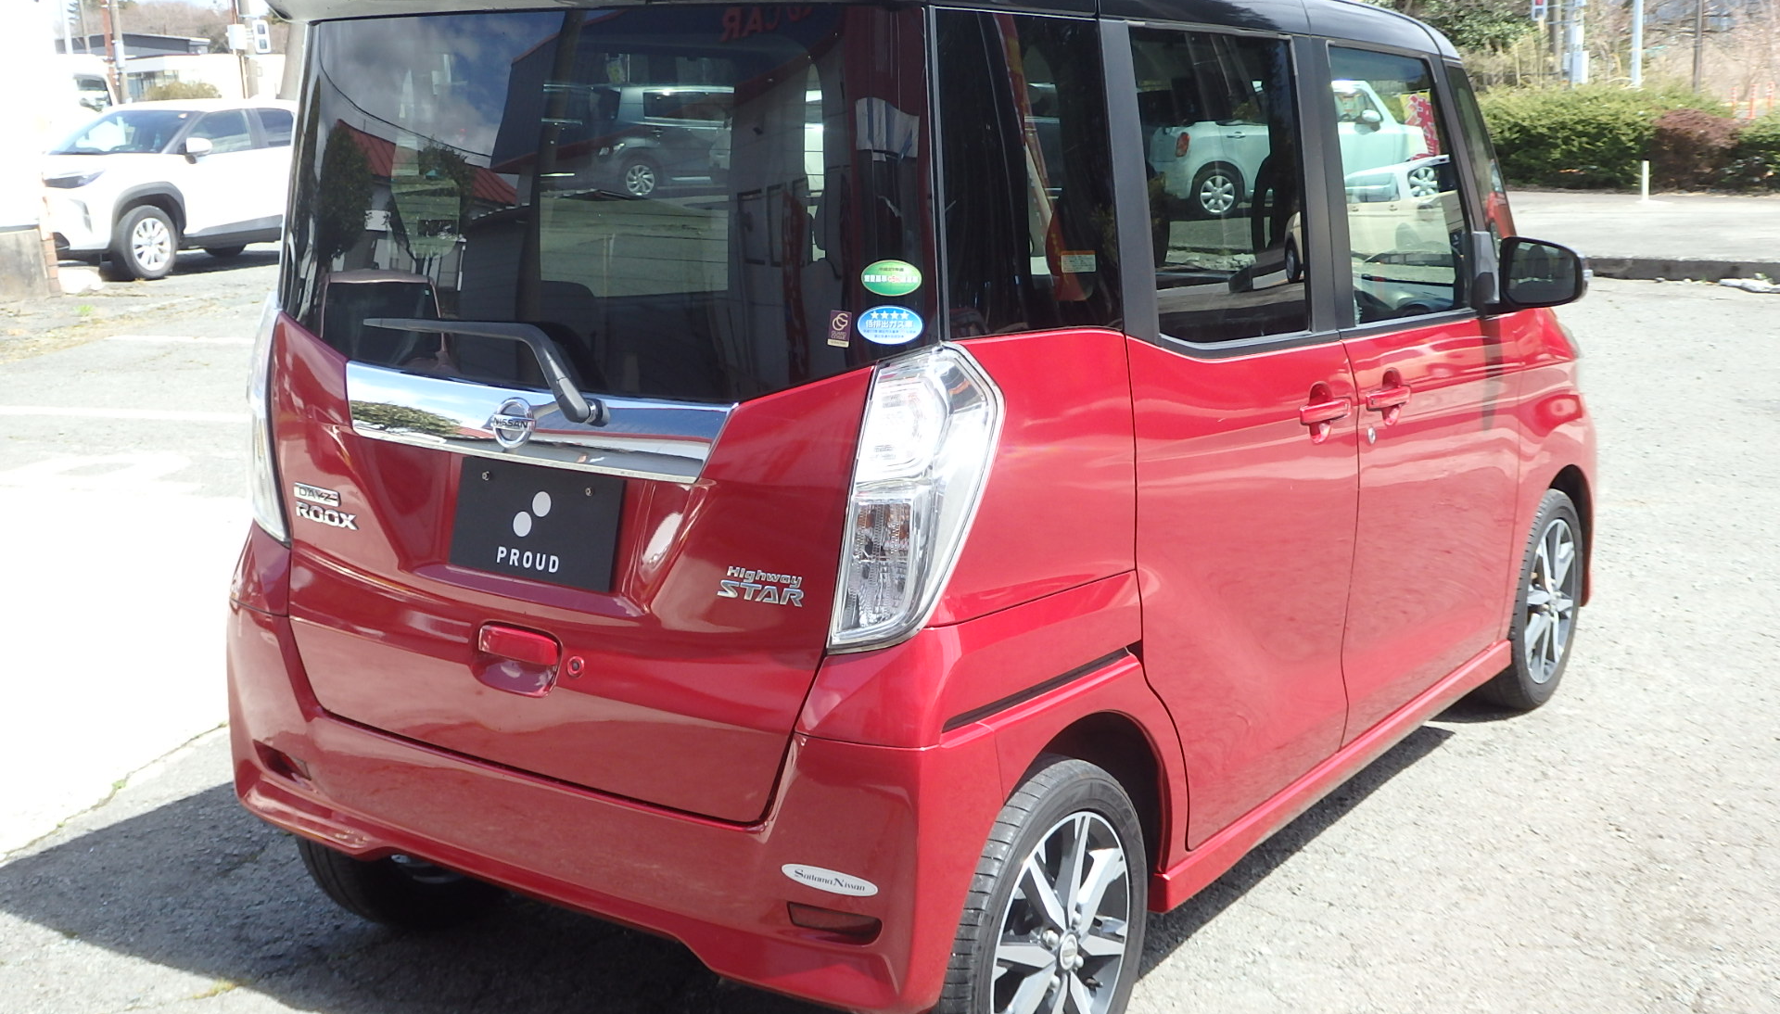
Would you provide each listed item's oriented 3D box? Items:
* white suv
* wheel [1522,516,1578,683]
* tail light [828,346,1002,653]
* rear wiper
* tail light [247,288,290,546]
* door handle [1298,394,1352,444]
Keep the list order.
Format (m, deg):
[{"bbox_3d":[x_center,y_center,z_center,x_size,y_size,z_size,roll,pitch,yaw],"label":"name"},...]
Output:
[{"bbox_3d":[-6.930,-3.115,18.450,1.765,1.590,4.180,4,13,23],"label":"white suv"},{"bbox_3d":[1.605,0.231,4.794,0.130,0.415,0.415,8,14,34],"label":"wheel"},{"bbox_3d":[0.037,-0.012,2.490,0.170,0.405,0.200,8,14,34],"label":"tail light"},{"bbox_3d":[-0.590,-0.204,2.723,0.520,0.140,0.080,8,14,34],"label":"rear wiper"},{"bbox_3d":[-1.000,-0.152,3.198,0.170,0.405,0.200,8,14,34],"label":"tail light"},{"bbox_3d":[0.763,-0.166,3.370,0.050,0.080,0.210,8,14,34],"label":"door handle"}]

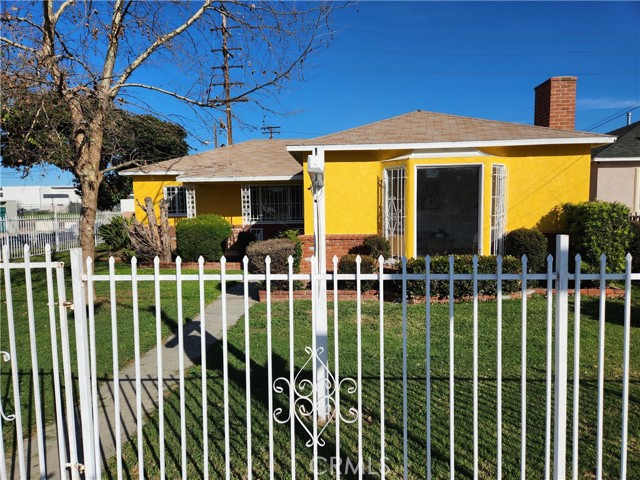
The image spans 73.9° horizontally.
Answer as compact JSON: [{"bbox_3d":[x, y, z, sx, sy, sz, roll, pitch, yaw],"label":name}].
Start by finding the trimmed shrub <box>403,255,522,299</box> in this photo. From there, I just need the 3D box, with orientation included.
[{"bbox_3d":[2.581,0.615,7.700,2.050,0.740,0.650,-1,4,3],"label":"trimmed shrub"}]

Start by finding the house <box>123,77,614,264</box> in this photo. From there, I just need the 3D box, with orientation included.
[{"bbox_3d":[-0.255,-1.548,13.732,12.590,4.300,11.000,0,4,6],"label":"house"}]

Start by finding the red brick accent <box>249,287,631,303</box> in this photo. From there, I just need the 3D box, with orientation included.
[{"bbox_3d":[2.125,0.963,7.500,6.350,0.200,0.400,-1,4,1],"label":"red brick accent"}]

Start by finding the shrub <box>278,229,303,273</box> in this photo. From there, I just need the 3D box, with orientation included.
[{"bbox_3d":[-0.592,0.370,8.250,0.600,1.100,0.600,0,4,6],"label":"shrub"}]

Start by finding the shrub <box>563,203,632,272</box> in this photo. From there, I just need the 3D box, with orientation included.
[{"bbox_3d":[5.123,0.083,7.850,1.250,1.600,1.200,0,4,6],"label":"shrub"}]

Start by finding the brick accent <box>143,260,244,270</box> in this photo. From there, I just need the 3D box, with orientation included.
[{"bbox_3d":[-3.563,0.719,11.700,3.000,0.200,0.200,0,4,7],"label":"brick accent"}]

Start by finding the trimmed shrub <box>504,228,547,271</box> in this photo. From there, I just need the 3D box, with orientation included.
[{"bbox_3d":[3.788,0.336,7.800,0.820,1.100,0.800,0,4,6],"label":"trimmed shrub"}]

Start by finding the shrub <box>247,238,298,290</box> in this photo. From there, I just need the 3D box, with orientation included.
[{"bbox_3d":[-0.897,0.478,7.950,0.950,1.000,0.850,0,4,6],"label":"shrub"}]

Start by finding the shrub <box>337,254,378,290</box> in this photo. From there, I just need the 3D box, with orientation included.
[{"bbox_3d":[0.692,0.604,7.850,0.770,0.720,0.720,0,4,6],"label":"shrub"}]

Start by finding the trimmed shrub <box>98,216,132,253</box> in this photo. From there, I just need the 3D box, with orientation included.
[{"bbox_3d":[-6.943,-0.179,14.400,1.200,1.300,1.150,0,4,6],"label":"trimmed shrub"}]

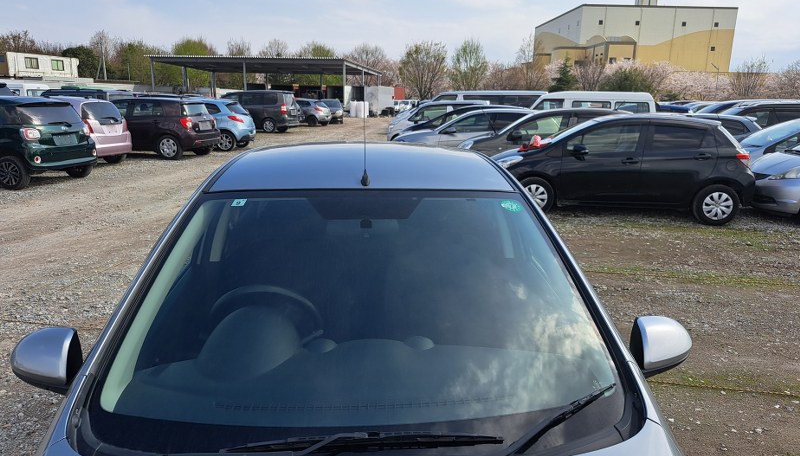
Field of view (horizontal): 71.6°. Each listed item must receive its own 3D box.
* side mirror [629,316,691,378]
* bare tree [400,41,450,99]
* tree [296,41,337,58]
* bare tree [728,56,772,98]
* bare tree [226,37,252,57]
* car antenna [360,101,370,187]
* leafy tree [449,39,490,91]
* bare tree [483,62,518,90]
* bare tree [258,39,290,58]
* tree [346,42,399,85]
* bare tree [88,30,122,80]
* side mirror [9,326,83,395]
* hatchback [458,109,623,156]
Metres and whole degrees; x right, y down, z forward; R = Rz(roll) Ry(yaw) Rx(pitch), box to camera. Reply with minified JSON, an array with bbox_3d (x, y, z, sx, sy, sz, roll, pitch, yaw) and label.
[{"bbox_3d":[0.789,0.348,1.654,0.195,0.148,0.120,0,14,-4],"label":"side mirror"},{"bbox_3d":[2.639,-17.430,63.638,5.900,7.764,5.900,2,14,2],"label":"bare tree"},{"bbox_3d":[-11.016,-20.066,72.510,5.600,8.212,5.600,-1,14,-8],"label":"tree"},{"bbox_3d":[40.230,-15.954,63.817,5.000,7.206,5.000,1,13,0],"label":"bare tree"},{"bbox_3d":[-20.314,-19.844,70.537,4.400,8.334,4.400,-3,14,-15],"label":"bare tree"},{"bbox_3d":[-0.131,-0.322,2.053,0.032,0.388,0.040,0,-27,-4],"label":"car antenna"},{"bbox_3d":[7.625,-16.510,60.795,4.500,8.093,4.500,1,13,0],"label":"leafy tree"},{"bbox_3d":[11.596,-16.018,63.968,4.300,5.881,4.300,1,13,0],"label":"bare tree"},{"bbox_3d":[-14.861,-18.196,65.666,4.600,8.067,4.600,1,13,0],"label":"bare tree"},{"bbox_3d":[-3.373,-17.825,65.686,6.600,7.890,6.600,1,13,0],"label":"tree"},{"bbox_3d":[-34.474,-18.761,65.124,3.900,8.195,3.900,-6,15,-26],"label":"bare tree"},{"bbox_3d":[-0.945,0.358,1.504,0.200,0.165,0.120,0,13,-6],"label":"side mirror"},{"bbox_3d":[2.852,-1.592,11.024,3.900,1.530,1.695,3,13,8],"label":"hatchback"}]

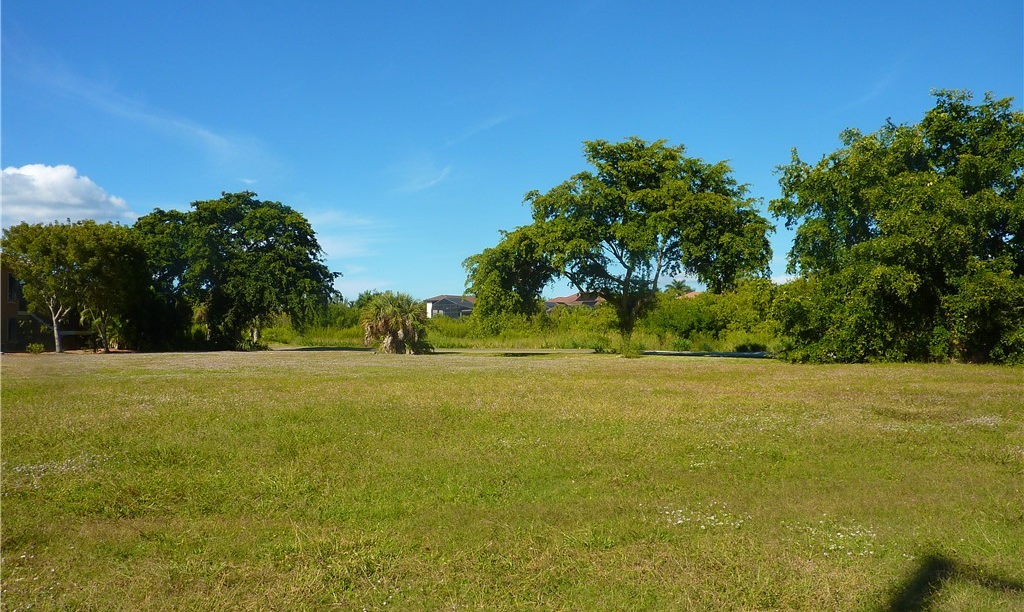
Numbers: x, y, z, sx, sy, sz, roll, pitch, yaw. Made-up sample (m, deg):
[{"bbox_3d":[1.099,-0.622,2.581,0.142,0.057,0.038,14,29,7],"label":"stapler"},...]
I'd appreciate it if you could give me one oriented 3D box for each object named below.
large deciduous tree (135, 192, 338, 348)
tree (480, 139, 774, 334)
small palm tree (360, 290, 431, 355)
[{"bbox_3d":[-19.560,-2.480,52.500,14.300,11.100,12.000,0,-2,0],"label":"large deciduous tree"},{"bbox_3d":[6.260,-3.450,41.500,16.400,12.100,13.500,0,-2,0],"label":"tree"},{"bbox_3d":[-6.770,1.020,43.000,4.000,3.600,3.800,0,-2,0],"label":"small palm tree"}]

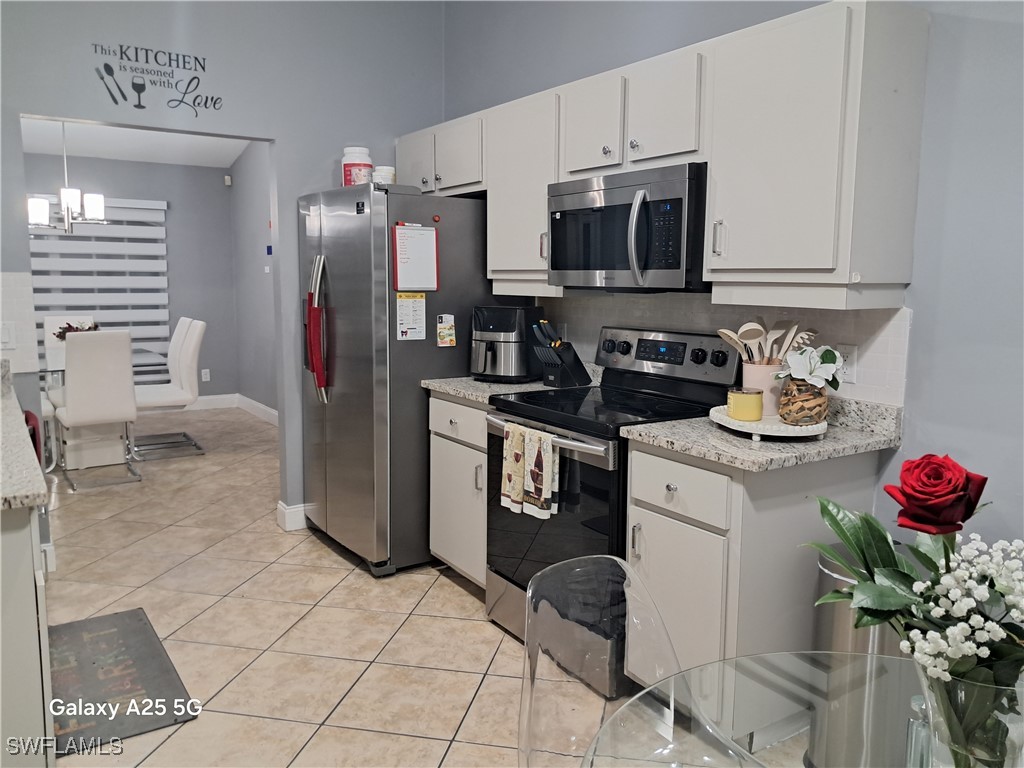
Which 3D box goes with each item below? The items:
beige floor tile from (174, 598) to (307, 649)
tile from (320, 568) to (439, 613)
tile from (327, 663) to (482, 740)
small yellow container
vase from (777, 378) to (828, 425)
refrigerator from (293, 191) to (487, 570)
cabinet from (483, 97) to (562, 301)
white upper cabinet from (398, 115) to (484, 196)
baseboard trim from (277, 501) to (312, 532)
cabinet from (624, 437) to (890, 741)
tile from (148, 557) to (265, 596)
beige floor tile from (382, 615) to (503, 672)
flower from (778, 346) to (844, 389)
[{"bbox_3d":[-1.078,0.961,3.219,0.418,0.012,0.418,2,8,12],"label":"beige floor tile"},{"bbox_3d":[-0.580,0.920,3.526,0.413,0.010,0.413,2,8,11],"label":"tile"},{"bbox_3d":[-0.339,1.042,2.639,0.418,0.012,0.418,2,8,12],"label":"tile"},{"bbox_3d":[0.735,0.066,2.517,0.103,0.090,0.103,1,8,0],"label":"small yellow container"},{"bbox_3d":[0.869,0.048,2.378,0.152,0.140,0.152,-5,9,-33],"label":"vase"},{"bbox_3d":[-0.542,-0.053,4.089,0.865,1.772,0.900,-4,9,-34],"label":"refrigerator"},{"bbox_3d":[0.166,-0.812,3.535,0.324,0.830,0.593,-4,9,-34],"label":"cabinet"},{"bbox_3d":[-0.252,-1.104,4.013,0.311,0.349,0.930,-5,9,-33],"label":"white upper cabinet"},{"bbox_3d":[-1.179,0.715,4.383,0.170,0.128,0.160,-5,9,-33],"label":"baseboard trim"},{"bbox_3d":[0.718,0.571,2.466,0.625,0.814,0.450,-5,9,-33],"label":"cabinet"},{"bbox_3d":[-1.381,0.880,3.668,0.410,0.012,0.410,2,8,11],"label":"tile"},{"bbox_3d":[-0.255,0.989,3.039,0.413,0.010,0.413,2,8,11],"label":"beige floor tile"},{"bbox_3d":[0.857,-0.049,2.285,0.185,0.120,0.160,3,8,20],"label":"flower"}]

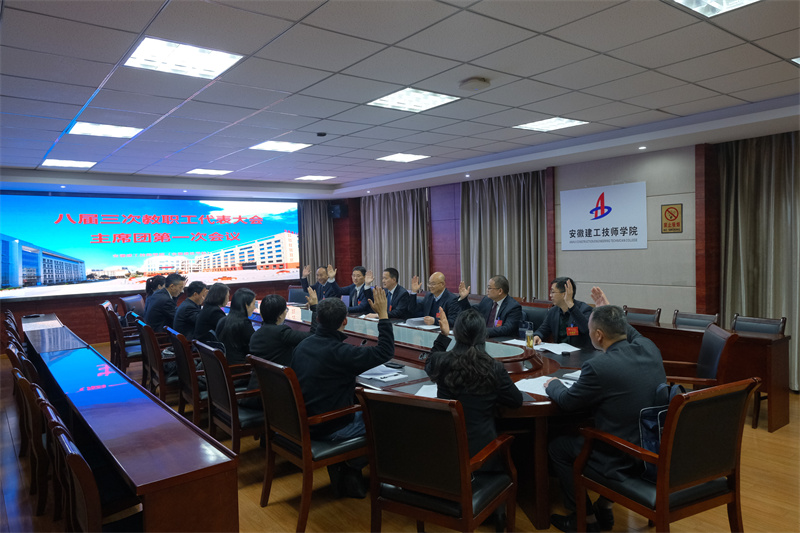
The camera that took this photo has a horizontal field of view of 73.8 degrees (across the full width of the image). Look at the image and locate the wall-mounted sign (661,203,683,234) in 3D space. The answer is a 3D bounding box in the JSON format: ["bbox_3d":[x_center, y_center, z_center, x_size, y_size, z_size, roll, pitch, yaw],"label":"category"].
[{"bbox_3d":[3.142,-0.550,6.161,0.015,0.335,0.240,-4,4,-38],"label":"wall-mounted sign"}]

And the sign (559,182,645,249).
[{"bbox_3d":[2.581,-0.616,6.837,0.040,0.800,1.200,-4,4,-38],"label":"sign"}]

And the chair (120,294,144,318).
[{"bbox_3d":[-3.526,0.914,7.616,0.620,0.980,0.570,-2,3,5],"label":"chair"}]

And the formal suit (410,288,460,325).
[{"bbox_3d":[0.425,0.518,6.335,0.560,0.570,0.400,0,3,27],"label":"formal suit"}]

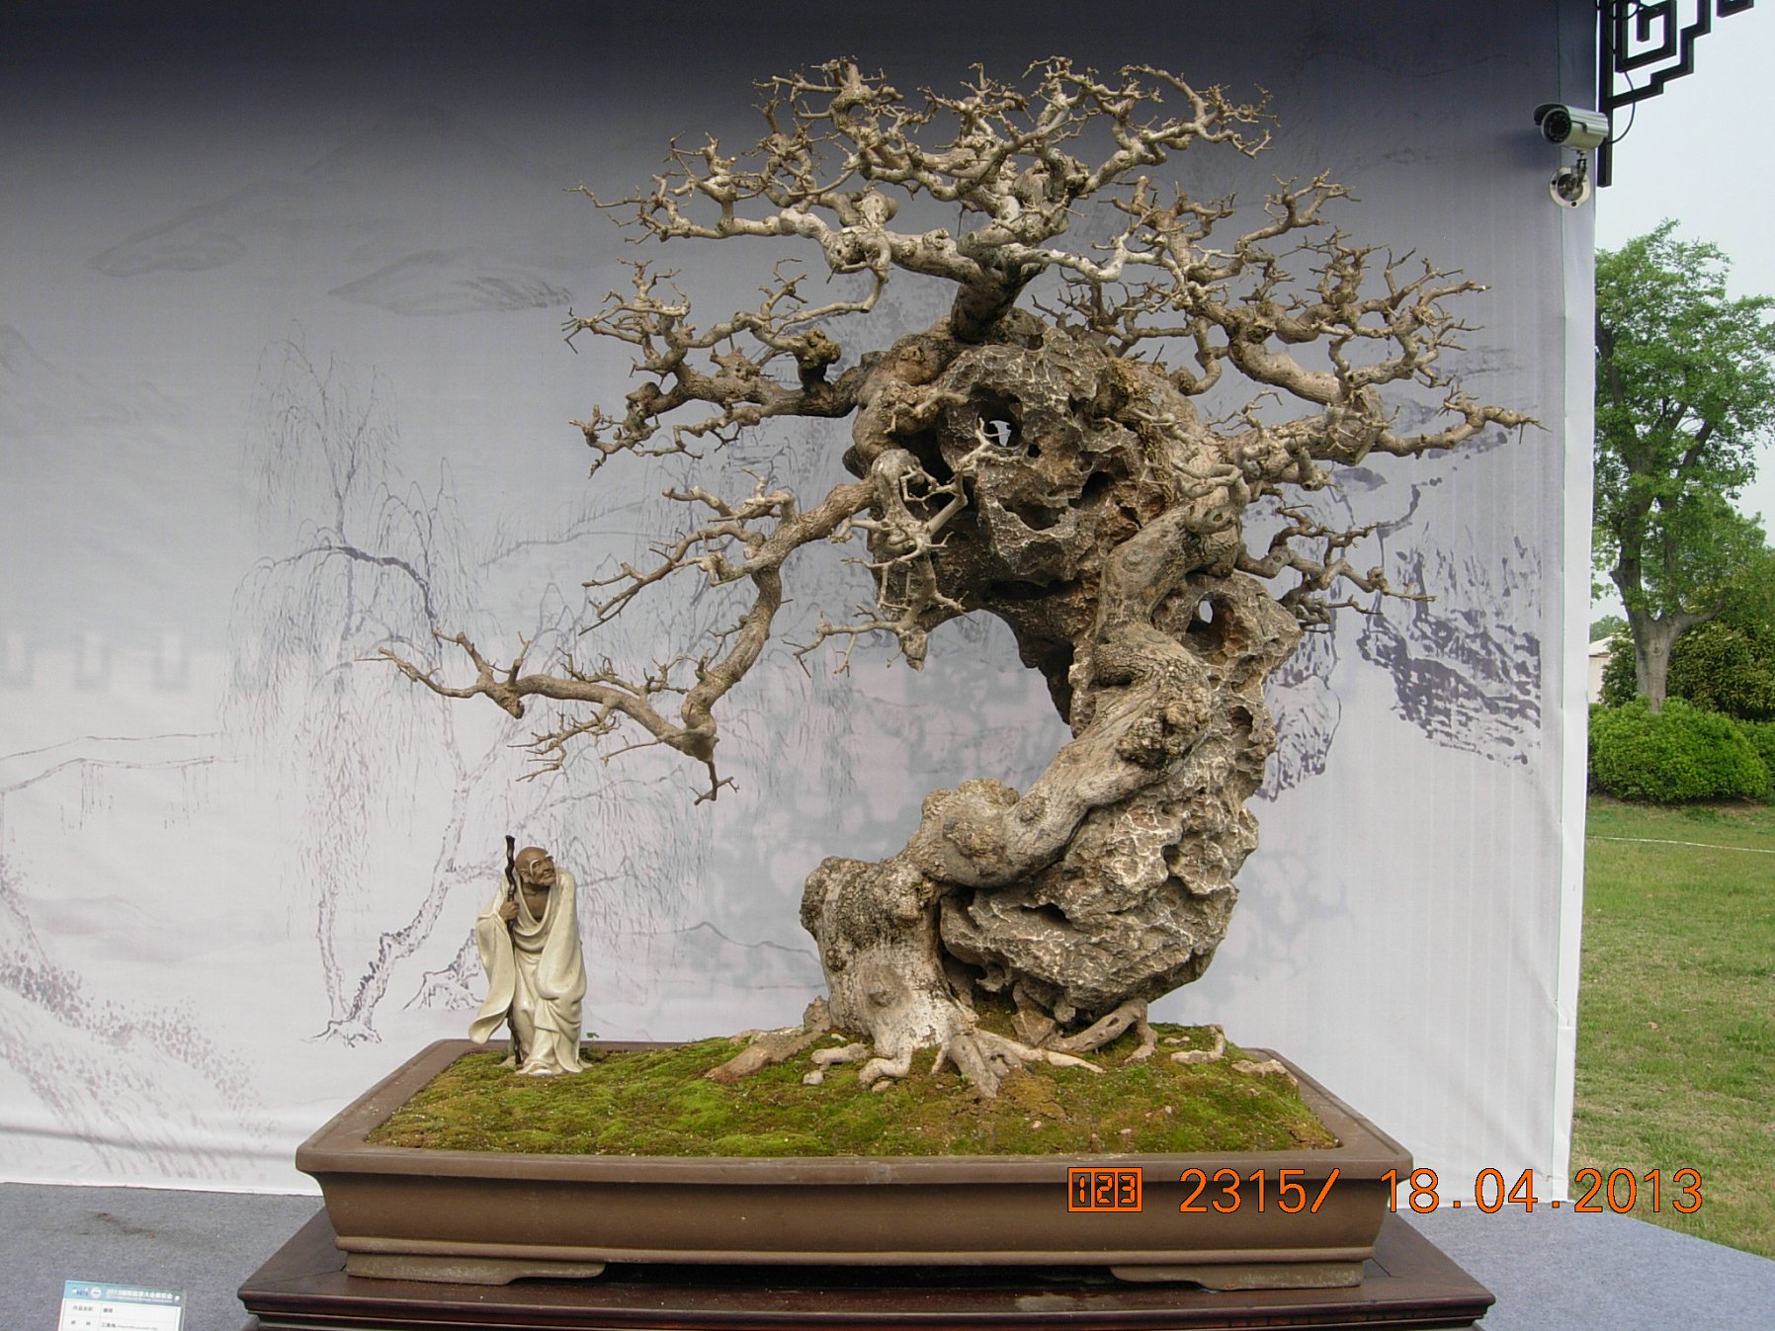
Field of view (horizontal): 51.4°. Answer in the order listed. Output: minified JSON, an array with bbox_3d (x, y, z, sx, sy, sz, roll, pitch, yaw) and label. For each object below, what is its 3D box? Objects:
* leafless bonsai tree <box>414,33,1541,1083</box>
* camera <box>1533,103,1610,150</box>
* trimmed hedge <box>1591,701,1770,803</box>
[{"bbox_3d":[0.078,-0.101,2.100,1.290,1.170,0.780,0,-1,0],"label":"leafless bonsai tree"},{"bbox_3d":[1.298,-1.020,3.500,0.140,0.073,0.070,1,-1,-34],"label":"camera"},{"bbox_3d":[9.100,0.960,21.500,2.400,1.200,1.900,0,-1,0],"label":"trimmed hedge"}]

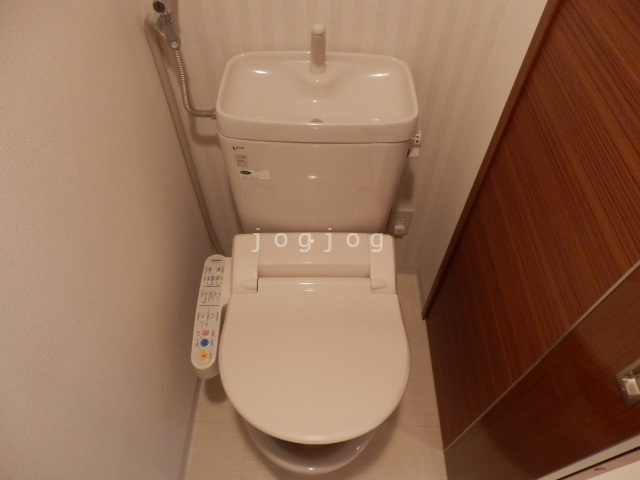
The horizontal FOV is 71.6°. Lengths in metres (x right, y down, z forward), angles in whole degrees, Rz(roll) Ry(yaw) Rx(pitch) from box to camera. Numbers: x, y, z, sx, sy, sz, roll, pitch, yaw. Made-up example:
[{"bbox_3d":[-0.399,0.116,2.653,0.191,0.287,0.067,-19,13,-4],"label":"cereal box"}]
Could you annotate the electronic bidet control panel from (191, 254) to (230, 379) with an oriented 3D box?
[{"bbox_3d":[-0.245,0.176,1.044,0.067,0.059,0.278,-1,59,0],"label":"electronic bidet control panel"}]

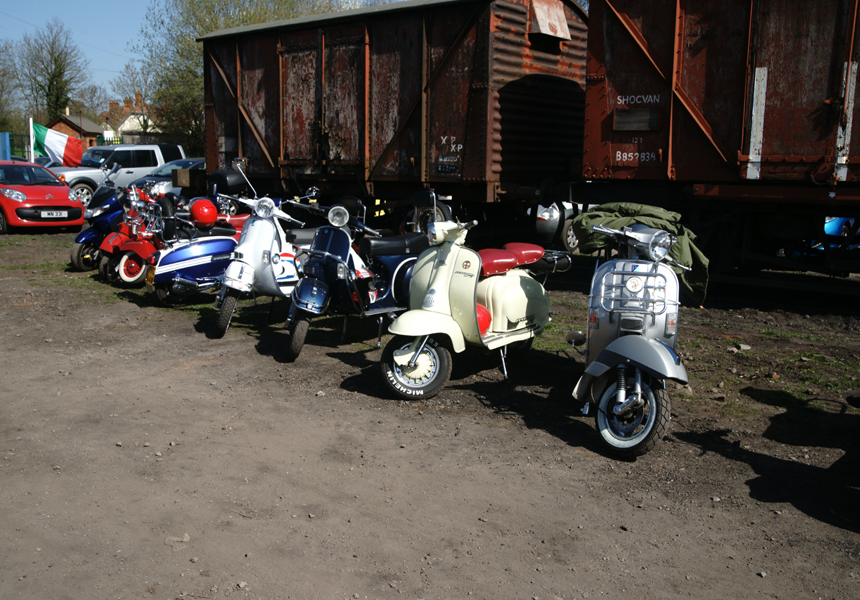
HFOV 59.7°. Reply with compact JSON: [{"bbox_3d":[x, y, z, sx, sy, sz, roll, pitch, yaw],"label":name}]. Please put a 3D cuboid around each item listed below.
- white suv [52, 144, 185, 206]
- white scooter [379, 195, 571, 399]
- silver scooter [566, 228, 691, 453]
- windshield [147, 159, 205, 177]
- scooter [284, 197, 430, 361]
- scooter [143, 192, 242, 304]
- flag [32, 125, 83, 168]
[{"bbox_3d":[-10.651,-4.184,25.000,1.950,1.880,4.820,7,11,32],"label":"white suv"},{"bbox_3d":[0.388,-0.024,4.985,0.700,1.070,1.940,8,12,36],"label":"white scooter"},{"bbox_3d":[1.130,0.114,4.151,0.680,1.100,1.800,4,10,14],"label":"silver scooter"},{"bbox_3d":[-5.281,-2.739,15.500,1.350,0.420,0.600,9,12,39],"label":"windshield"},{"bbox_3d":[-0.526,-0.191,5.760,0.710,1.110,1.840,9,12,39],"label":"scooter"},{"bbox_3d":[-2.013,-0.512,7.633,1.830,1.070,0.700,-6,12,-36],"label":"scooter"},{"bbox_3d":[-9.438,-3.902,19.000,1.250,1.040,0.250,-1,10,-14],"label":"flag"}]

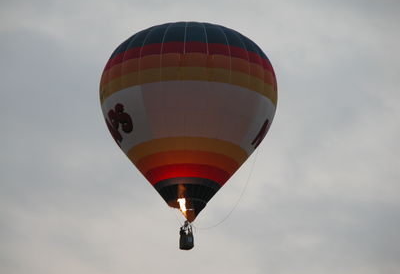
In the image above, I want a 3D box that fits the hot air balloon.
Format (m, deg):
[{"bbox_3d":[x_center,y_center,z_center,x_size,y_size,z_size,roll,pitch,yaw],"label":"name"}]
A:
[{"bbox_3d":[-1.120,0.030,213.000,16.200,20.900,16.200,0,-14,0],"label":"hot air balloon"}]

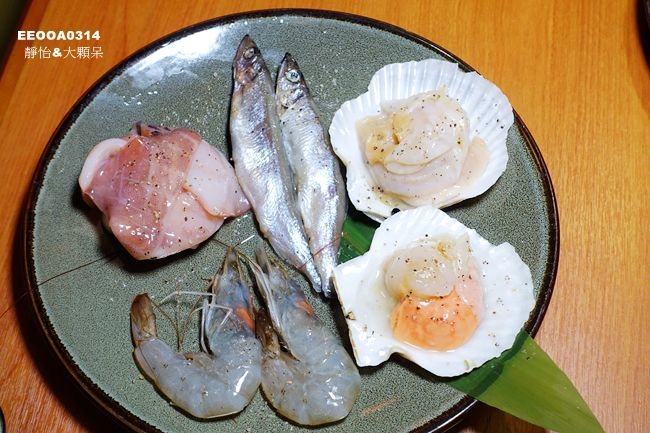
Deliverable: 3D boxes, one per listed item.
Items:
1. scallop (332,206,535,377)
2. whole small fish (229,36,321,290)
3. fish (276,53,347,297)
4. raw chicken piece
[{"bbox_3d":[0.053,0.039,0.517,0.091,0.029,0.090,-10,60,-7],"label":"scallop"},{"bbox_3d":[-0.033,-0.031,0.564,0.028,0.020,0.167,-12,60,-8],"label":"whole small fish"},{"bbox_3d":[-0.005,-0.027,0.562,0.027,0.020,0.154,-7,59,-5],"label":"fish"},{"bbox_3d":[-0.080,-0.011,0.545,0.087,0.030,0.072,0,59,0],"label":"raw chicken piece"}]

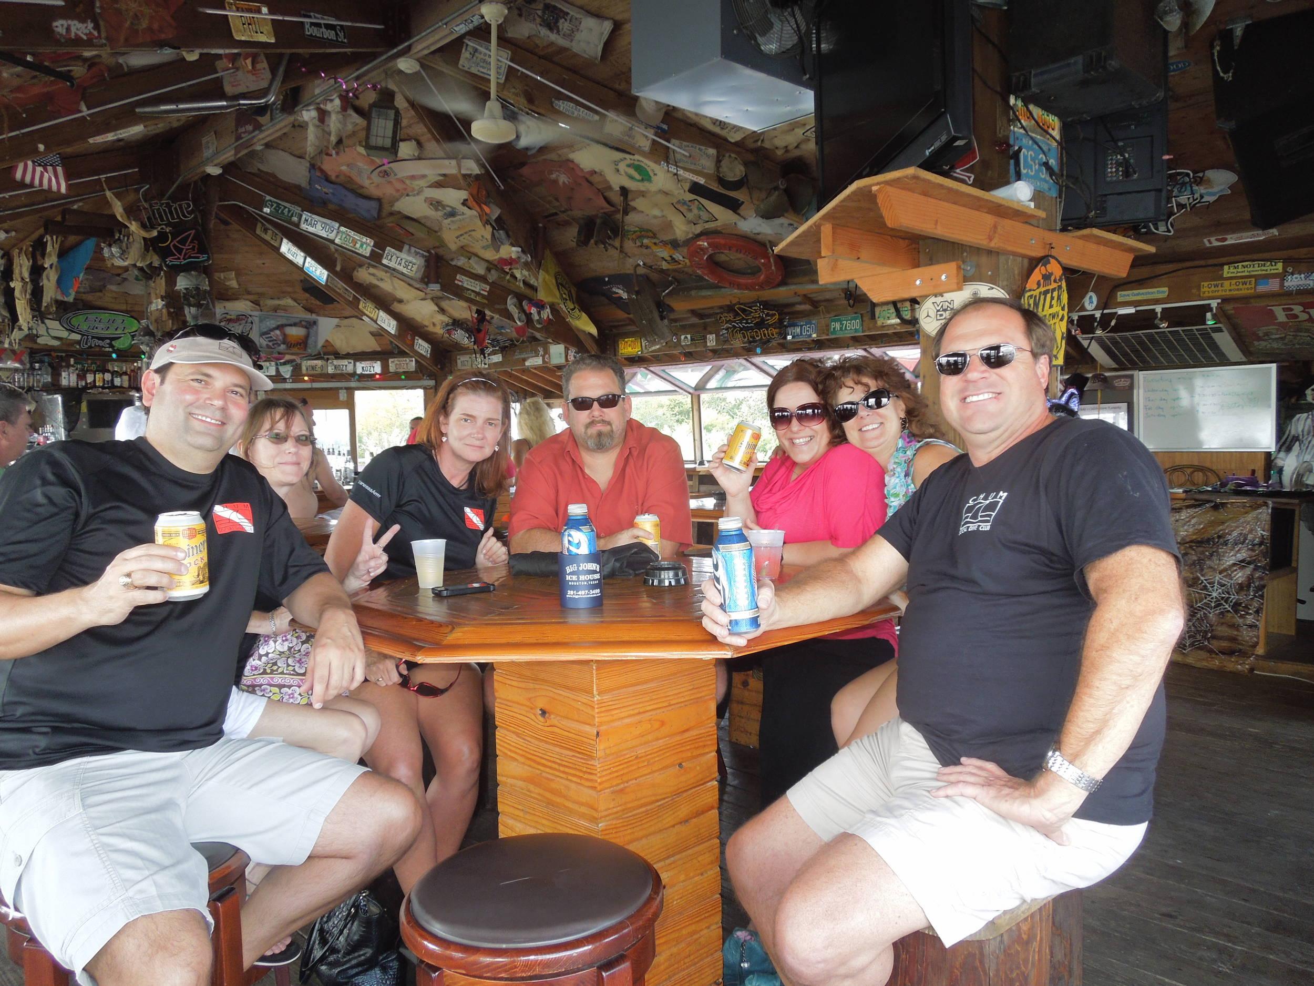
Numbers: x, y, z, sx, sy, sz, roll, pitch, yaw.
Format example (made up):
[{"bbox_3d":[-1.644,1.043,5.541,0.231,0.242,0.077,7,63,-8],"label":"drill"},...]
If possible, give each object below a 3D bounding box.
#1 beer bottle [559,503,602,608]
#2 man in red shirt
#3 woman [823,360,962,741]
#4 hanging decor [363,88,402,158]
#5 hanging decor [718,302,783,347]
[{"bbox_3d":[-0.146,0.112,1.784,0.078,0.190,0.078,-1,3,-6],"label":"beer bottle"},{"bbox_3d":[-0.150,0.305,2.542,0.540,1.360,0.720,-1,3,-2],"label":"man in red shirt"},{"bbox_3d":[0.596,0.337,2.304,0.500,1.340,0.720,2,5,45],"label":"woman"},{"bbox_3d":[-1.675,-2.274,5.800,0.175,0.400,0.175,-1,3,0],"label":"hanging decor"},{"bbox_3d":[0.827,-1.486,8.350,0.660,0.370,0.120,2,4,41],"label":"hanging decor"}]

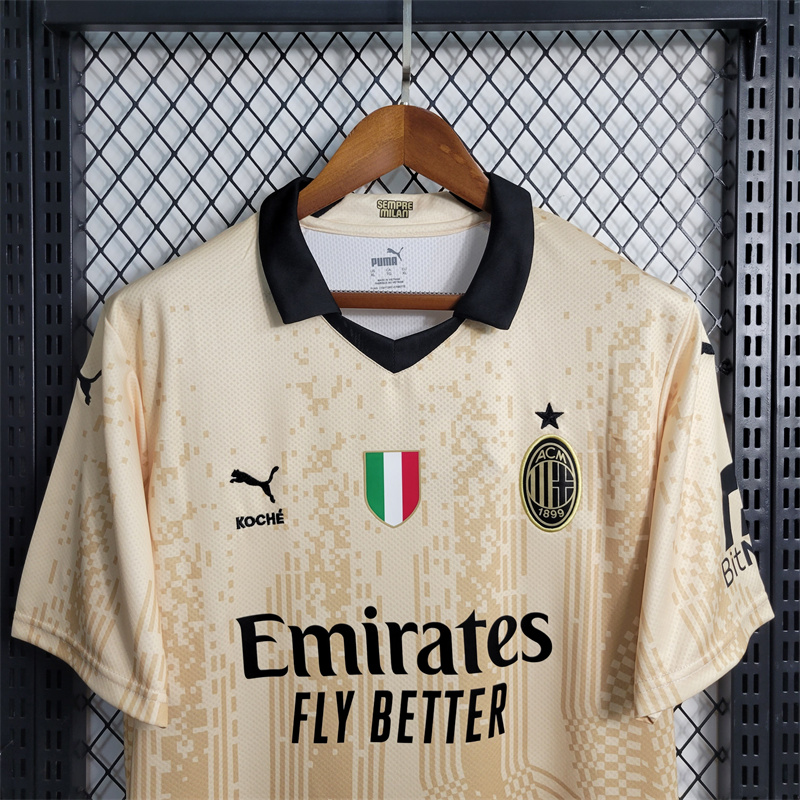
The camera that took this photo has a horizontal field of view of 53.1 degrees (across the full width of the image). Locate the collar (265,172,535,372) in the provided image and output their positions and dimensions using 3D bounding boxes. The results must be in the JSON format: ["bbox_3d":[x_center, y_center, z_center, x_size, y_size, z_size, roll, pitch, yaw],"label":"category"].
[{"bbox_3d":[-0.003,-0.119,0.760,0.257,0.190,0.110,0,2,0],"label":"collar"}]

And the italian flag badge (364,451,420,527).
[{"bbox_3d":[-0.007,0.078,0.710,0.051,0.068,0.004,-1,-5,0],"label":"italian flag badge"}]

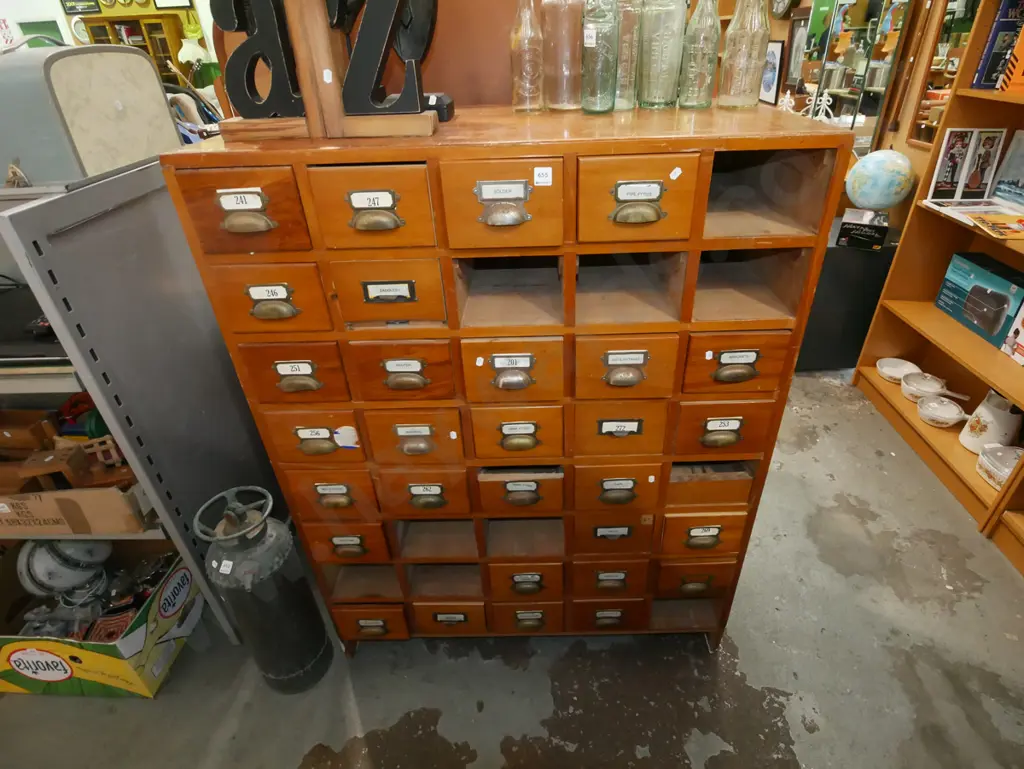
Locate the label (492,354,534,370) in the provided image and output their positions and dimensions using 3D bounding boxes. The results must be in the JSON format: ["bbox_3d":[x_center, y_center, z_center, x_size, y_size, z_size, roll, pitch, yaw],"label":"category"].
[{"bbox_3d":[0.002,-0.041,0.962,0.074,0.028,0.004,-2,32,3],"label":"label"}]

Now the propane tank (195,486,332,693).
[{"bbox_3d":[-0.578,0.502,1.272,0.180,0.559,0.180,-3,32,2],"label":"propane tank"}]

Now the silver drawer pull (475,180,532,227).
[{"bbox_3d":[-0.011,-0.264,0.778,0.083,0.060,0.022,-3,32,2],"label":"silver drawer pull"}]

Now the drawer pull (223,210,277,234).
[{"bbox_3d":[-0.391,-0.242,0.794,0.076,0.029,0.021,-3,32,2],"label":"drawer pull"}]

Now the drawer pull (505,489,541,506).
[{"bbox_3d":[0.022,0.231,1.090,0.075,0.029,0.021,-3,32,2],"label":"drawer pull"}]

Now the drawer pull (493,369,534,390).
[{"bbox_3d":[0.002,-0.009,0.916,0.078,0.027,0.021,-2,32,2],"label":"drawer pull"}]

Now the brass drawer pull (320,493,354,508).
[{"bbox_3d":[-0.379,0.252,1.150,0.070,0.027,0.018,-2,32,3],"label":"brass drawer pull"}]

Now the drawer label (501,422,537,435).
[{"bbox_3d":[0.013,0.083,1.007,0.068,0.027,0.005,-3,32,2],"label":"drawer label"}]

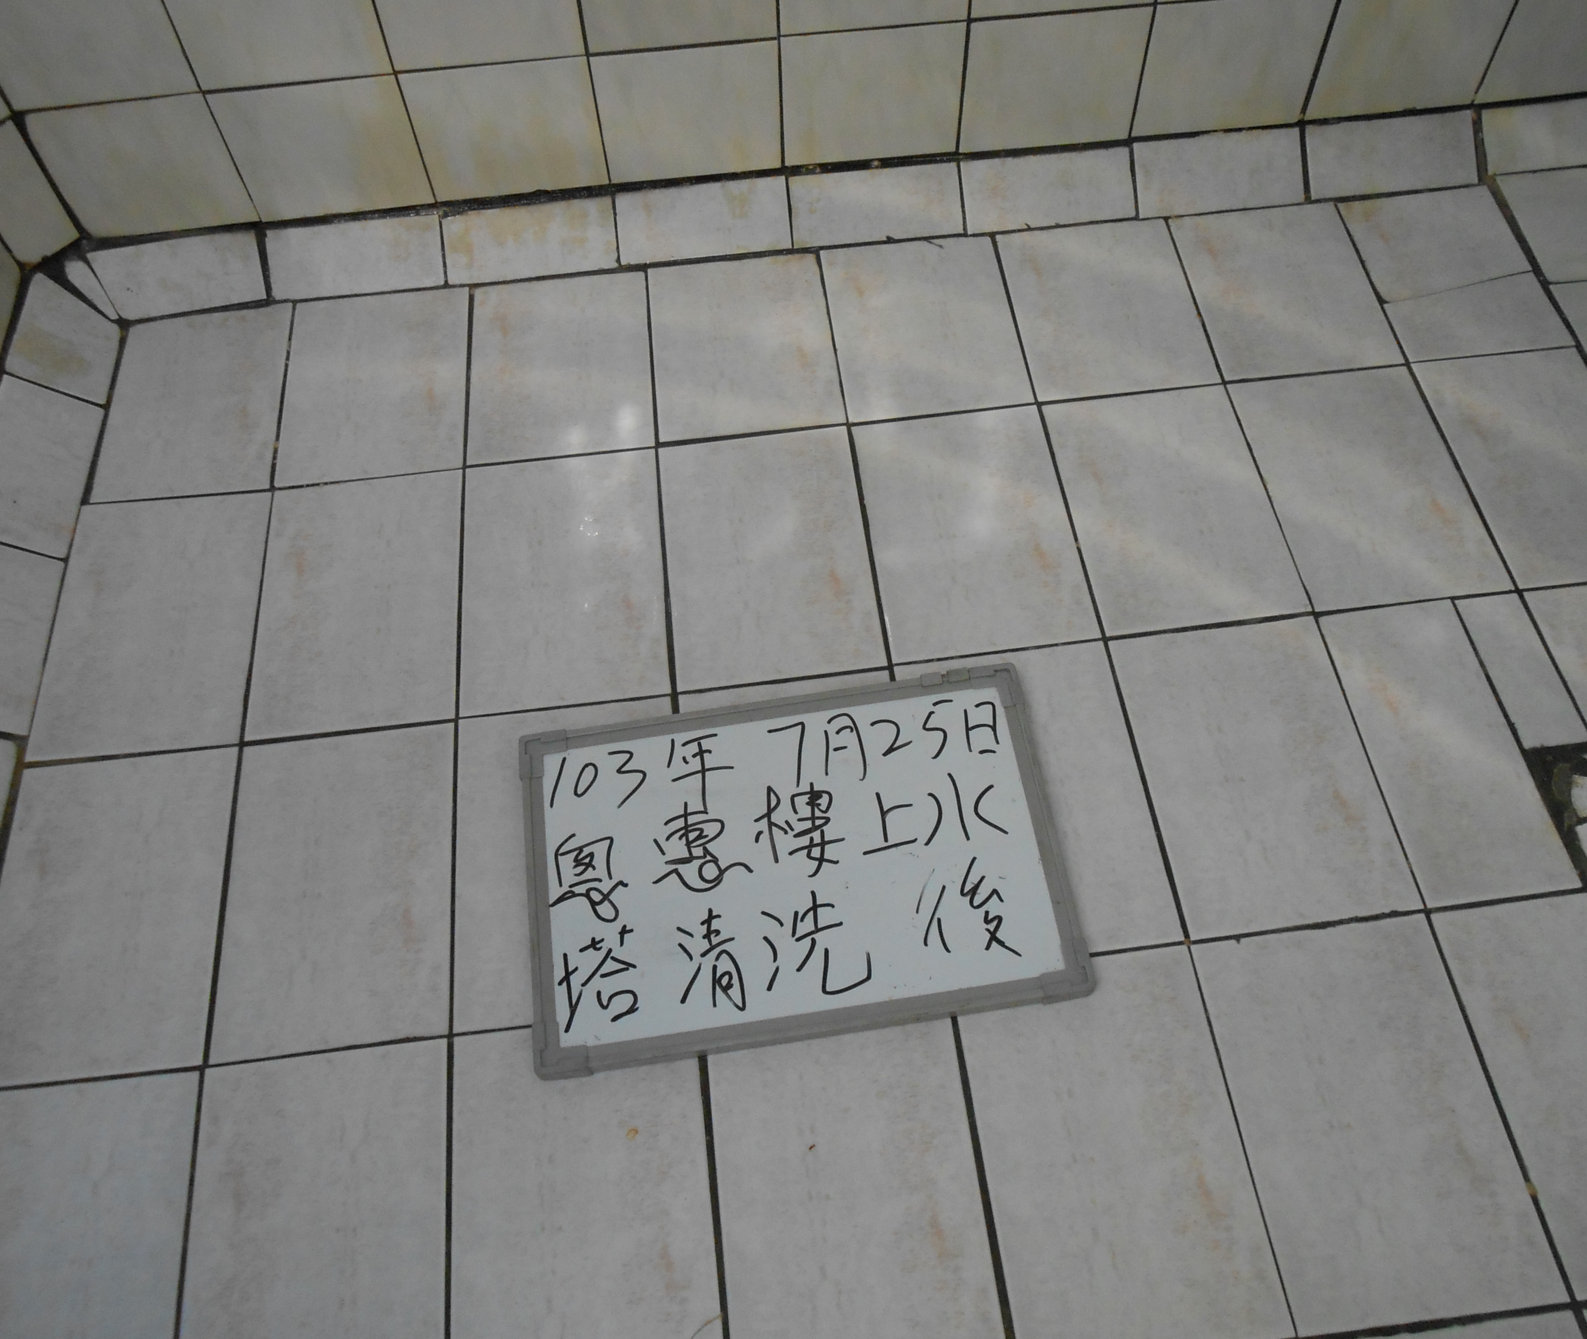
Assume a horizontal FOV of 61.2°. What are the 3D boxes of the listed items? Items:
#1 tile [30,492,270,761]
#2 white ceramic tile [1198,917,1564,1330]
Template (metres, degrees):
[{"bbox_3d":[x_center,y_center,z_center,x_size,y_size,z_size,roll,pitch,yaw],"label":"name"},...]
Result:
[{"bbox_3d":[-0.626,-0.048,1.325,0.195,0.010,0.304,-5,58,-1],"label":"tile"},{"bbox_3d":[0.447,0.345,1.048,0.200,0.010,0.300,-6,58,-2],"label":"white ceramic tile"}]

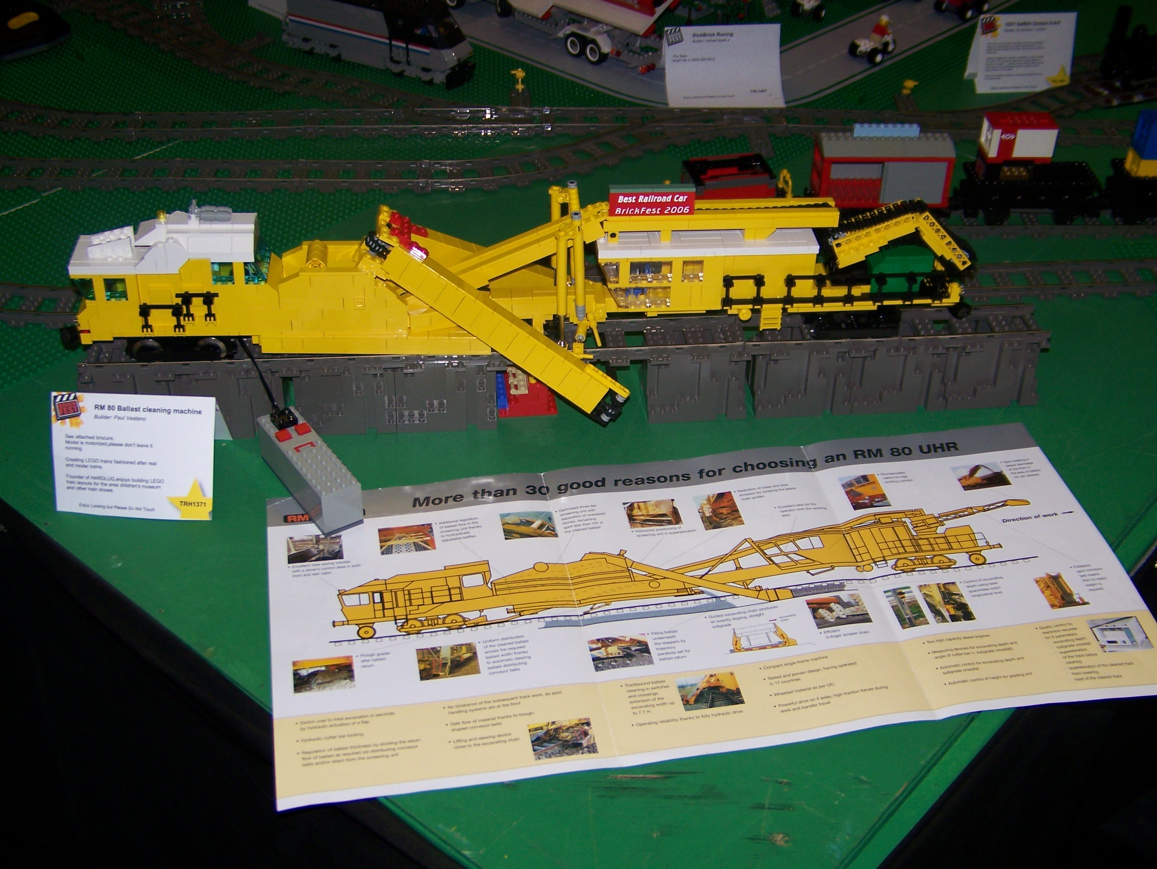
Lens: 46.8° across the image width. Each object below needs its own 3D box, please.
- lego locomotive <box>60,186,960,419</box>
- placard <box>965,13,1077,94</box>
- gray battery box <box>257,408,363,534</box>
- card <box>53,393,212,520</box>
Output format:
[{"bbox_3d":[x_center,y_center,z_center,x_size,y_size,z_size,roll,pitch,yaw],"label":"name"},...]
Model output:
[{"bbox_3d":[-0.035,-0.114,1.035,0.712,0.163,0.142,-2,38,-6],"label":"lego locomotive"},{"bbox_3d":[0.552,-0.480,1.667,0.124,0.092,0.047,-3,38,-7],"label":"placard"},{"bbox_3d":[-0.204,0.026,1.014,0.032,0.039,0.112,-22,44,-28],"label":"gray battery box"},{"bbox_3d":[-0.326,0.001,1.008,0.121,0.077,0.094,3,38,1],"label":"card"}]

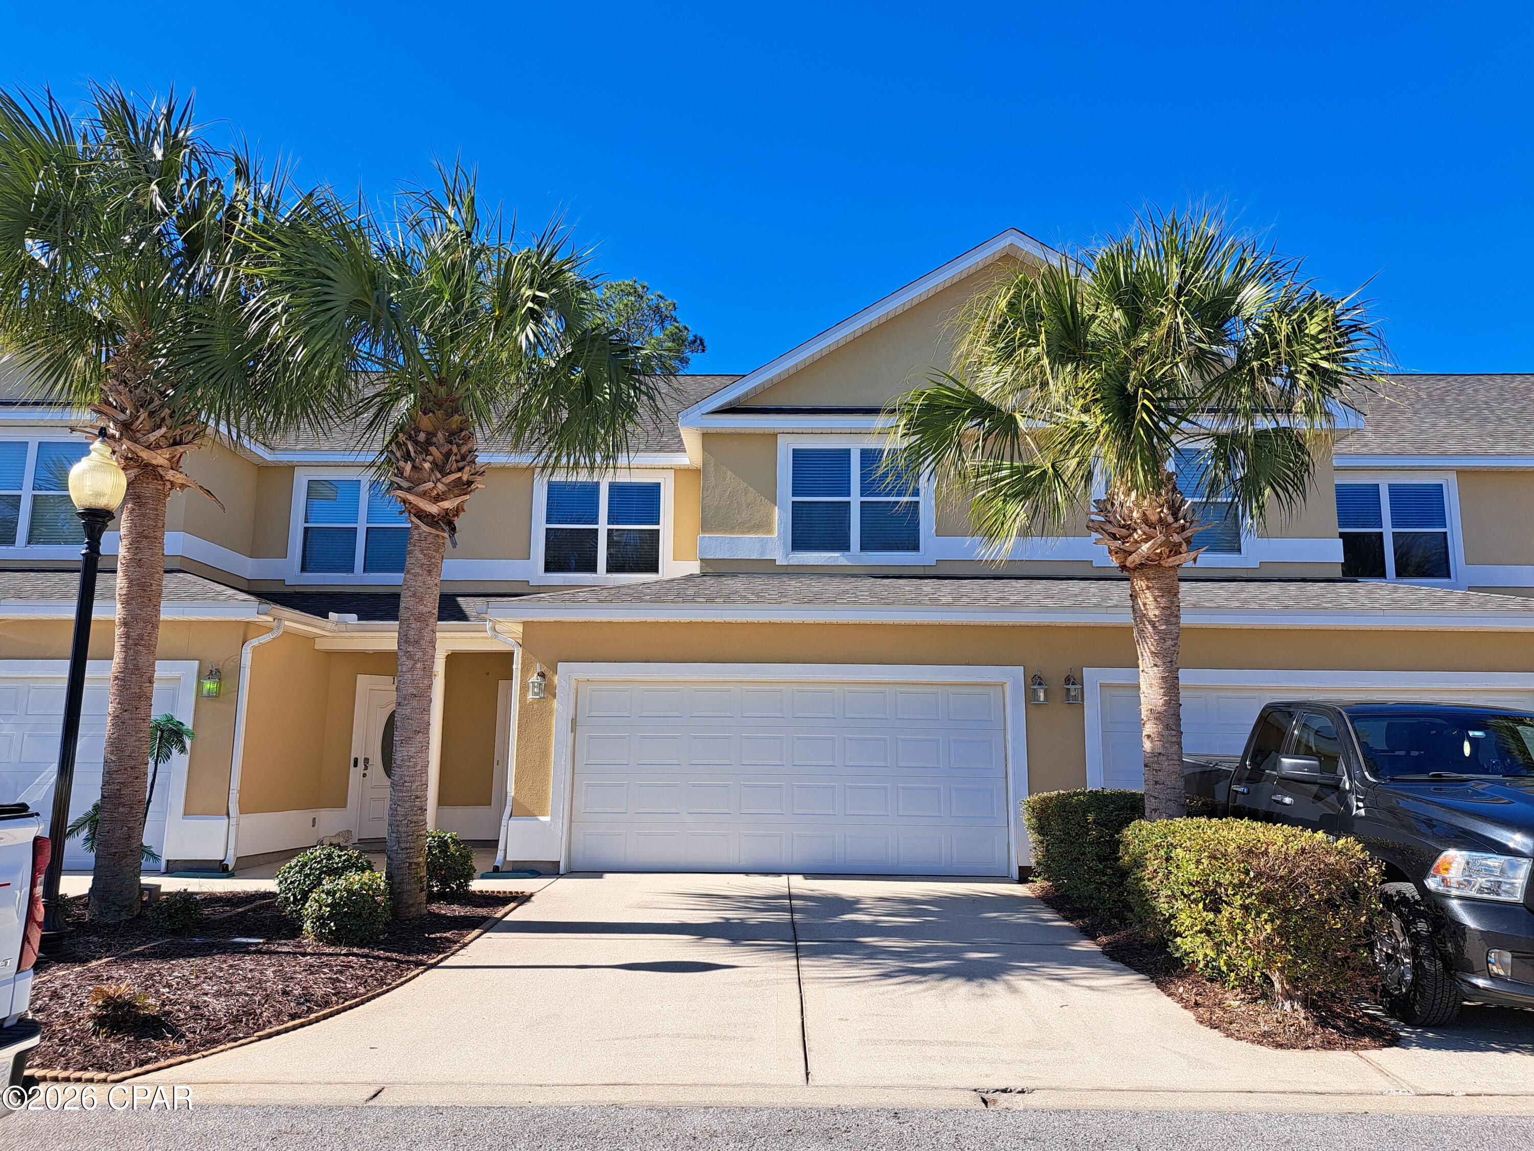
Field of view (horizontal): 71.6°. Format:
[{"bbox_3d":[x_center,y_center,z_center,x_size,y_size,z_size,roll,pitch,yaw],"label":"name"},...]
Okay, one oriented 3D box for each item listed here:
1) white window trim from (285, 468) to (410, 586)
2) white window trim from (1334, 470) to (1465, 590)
[{"bbox_3d":[-6.128,-0.734,15.987,2.100,1.800,0.100,0,-10,1],"label":"white window trim"},{"bbox_3d":[9.456,-0.697,16.105,2.150,1.828,0.120,0,-9,1],"label":"white window trim"}]

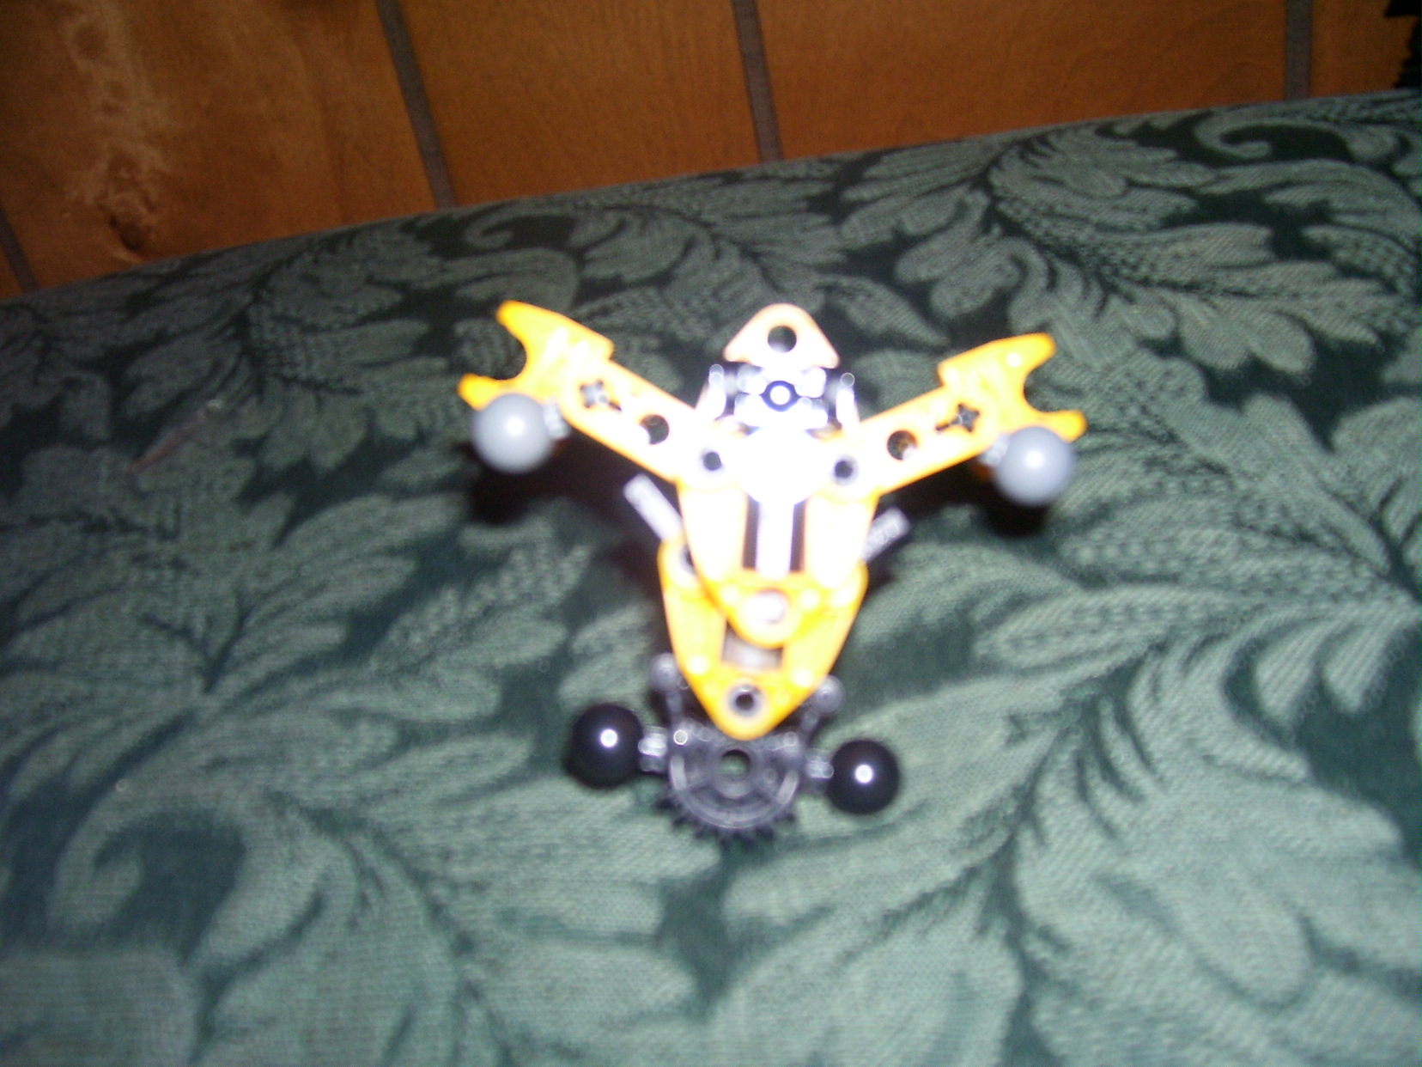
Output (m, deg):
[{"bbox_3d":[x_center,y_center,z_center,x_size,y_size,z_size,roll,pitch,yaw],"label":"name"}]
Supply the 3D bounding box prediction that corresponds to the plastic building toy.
[{"bbox_3d":[0.005,0.006,0.185,0.077,0.072,0.046,5,7,-1],"label":"plastic building toy"}]

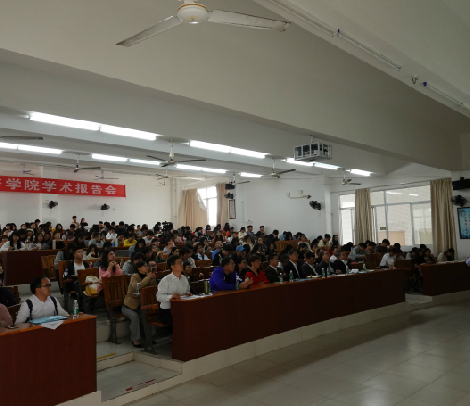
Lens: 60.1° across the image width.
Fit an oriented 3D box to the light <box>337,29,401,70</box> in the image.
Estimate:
[{"bbox_3d":[1.357,-1.495,4.011,1.220,0.070,0.060,3,-8,-43],"label":"light"}]

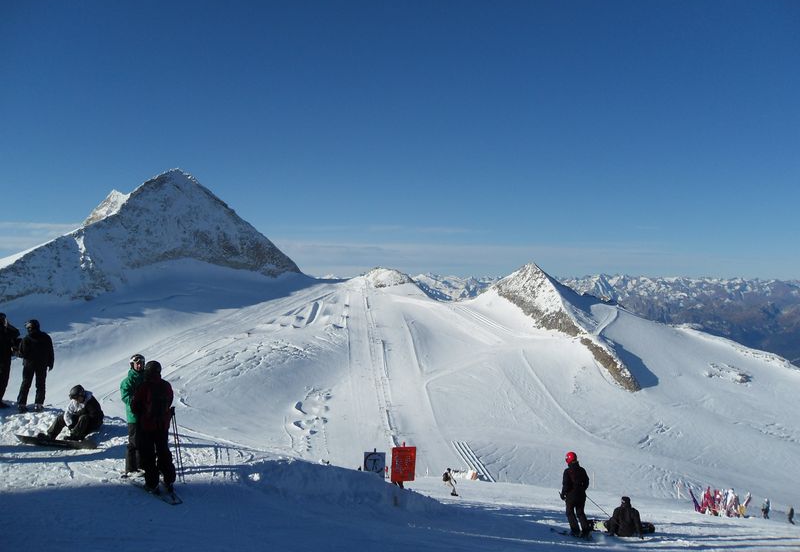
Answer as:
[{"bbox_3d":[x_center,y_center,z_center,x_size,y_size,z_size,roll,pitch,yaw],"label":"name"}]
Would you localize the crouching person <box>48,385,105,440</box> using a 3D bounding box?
[{"bbox_3d":[-5.835,2.447,14.500,1.000,1.000,0.720,0,0,-37],"label":"crouching person"}]

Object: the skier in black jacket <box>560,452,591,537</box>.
[{"bbox_3d":[3.667,4.575,16.900,0.600,1.830,0.460,0,0,-30],"label":"skier in black jacket"}]

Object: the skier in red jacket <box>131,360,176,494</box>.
[{"bbox_3d":[-3.513,2.163,11.550,0.630,1.860,0.500,0,0,-18],"label":"skier in red jacket"}]

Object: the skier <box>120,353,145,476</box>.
[{"bbox_3d":[-3.929,2.096,12.200,0.600,1.840,0.480,0,0,-27],"label":"skier"}]

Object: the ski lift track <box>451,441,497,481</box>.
[{"bbox_3d":[10.449,26.372,115.000,1.900,2.200,14.500,0,0,-12],"label":"ski lift track"}]

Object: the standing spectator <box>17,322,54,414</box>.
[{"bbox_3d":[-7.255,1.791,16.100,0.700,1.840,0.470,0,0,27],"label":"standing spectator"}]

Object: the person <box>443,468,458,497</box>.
[{"bbox_3d":[3.028,12.381,48.500,0.750,1.700,0.650,0,0,-24],"label":"person"}]

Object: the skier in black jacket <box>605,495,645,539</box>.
[{"bbox_3d":[4.812,5.165,17.300,0.750,0.900,0.900,0,0,-9],"label":"skier in black jacket"}]

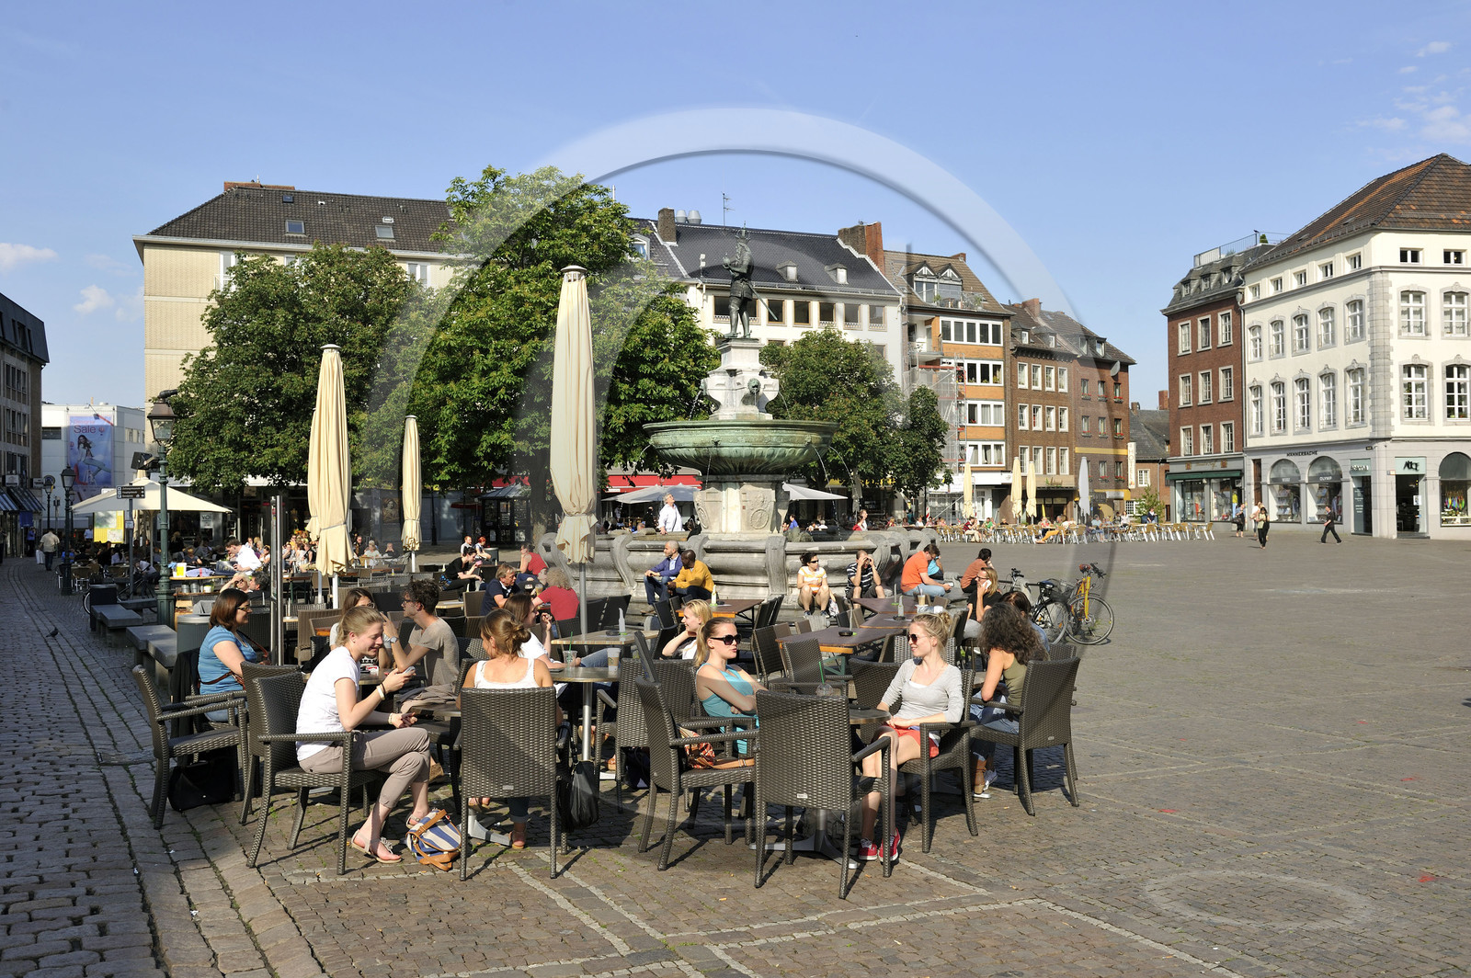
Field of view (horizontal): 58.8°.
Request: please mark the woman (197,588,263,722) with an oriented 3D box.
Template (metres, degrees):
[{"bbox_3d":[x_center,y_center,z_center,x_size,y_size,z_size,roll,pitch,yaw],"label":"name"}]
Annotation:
[{"bbox_3d":[-3.059,1.279,8.250,0.750,1.280,0.480,-1,-1,-7],"label":"woman"}]

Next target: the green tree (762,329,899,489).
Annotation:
[{"bbox_3d":[3.974,-2.249,58.031,6.600,9.800,6.600,-1,-1,0],"label":"green tree"}]

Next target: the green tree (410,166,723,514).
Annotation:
[{"bbox_3d":[-7.300,-5.300,55.000,13.200,16.200,12.500,-1,-1,0],"label":"green tree"}]

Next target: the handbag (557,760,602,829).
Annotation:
[{"bbox_3d":[-0.766,1.521,6.512,0.240,0.360,0.170,-1,-1,-15],"label":"handbag"}]

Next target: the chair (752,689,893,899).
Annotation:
[{"bbox_3d":[0.408,1.426,6.281,0.550,0.910,0.565,-1,-2,25],"label":"chair"}]

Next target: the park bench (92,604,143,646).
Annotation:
[{"bbox_3d":[-8.856,1.978,18.647,0.480,0.430,3.100,0,-1,-30],"label":"park bench"}]

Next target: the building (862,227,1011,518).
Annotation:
[{"bbox_3d":[11.850,-6.868,90.185,9.400,19.800,10.500,0,-1,-30],"label":"building"}]

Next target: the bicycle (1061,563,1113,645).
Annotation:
[{"bbox_3d":[4.890,1.590,18.400,0.650,1.100,1.600,-1,-1,6],"label":"bicycle"}]

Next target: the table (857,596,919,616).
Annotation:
[{"bbox_3d":[1.633,1.584,13.600,0.700,0.760,1.650,-1,-1,-2],"label":"table"}]

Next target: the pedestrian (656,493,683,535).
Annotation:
[{"bbox_3d":[-1.402,0.984,28.200,0.420,1.740,0.550,-1,-1,41],"label":"pedestrian"}]

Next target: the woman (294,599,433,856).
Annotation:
[{"bbox_3d":[-1.884,1.235,6.600,0.700,1.270,0.480,-1,-1,12],"label":"woman"}]

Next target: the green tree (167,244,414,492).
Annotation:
[{"bbox_3d":[-17.800,-3.400,53.000,10.600,13.000,10.400,-1,-1,0],"label":"green tree"}]

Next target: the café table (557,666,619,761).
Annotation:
[{"bbox_3d":[-0.930,1.536,8.402,0.700,0.710,0.700,-1,-1,0],"label":"café table"}]

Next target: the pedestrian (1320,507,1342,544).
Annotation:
[{"bbox_3d":[26.228,1.618,57.500,0.800,1.700,0.520,-1,-1,13],"label":"pedestrian"}]

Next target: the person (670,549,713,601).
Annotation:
[{"bbox_3d":[-0.664,1.430,19.600,0.780,1.020,0.550,0,-1,-41],"label":"person"}]

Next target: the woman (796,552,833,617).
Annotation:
[{"bbox_3d":[1.182,1.465,19.900,0.520,0.990,0.680,-1,-1,-3],"label":"woman"}]

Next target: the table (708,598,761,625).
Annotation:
[{"bbox_3d":[-0.151,1.610,13.750,0.700,0.760,1.650,-1,-1,10],"label":"table"}]

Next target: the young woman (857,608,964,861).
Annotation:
[{"bbox_3d":[0.903,1.257,6.870,0.470,1.240,0.740,-1,-1,41],"label":"young woman"}]

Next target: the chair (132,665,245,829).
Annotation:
[{"bbox_3d":[-3.169,1.461,7.600,0.590,0.890,0.560,0,-1,-41],"label":"chair"}]

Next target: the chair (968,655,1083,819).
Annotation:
[{"bbox_3d":[1.741,1.474,7.989,0.550,0.910,0.565,1,-2,-39],"label":"chair"}]

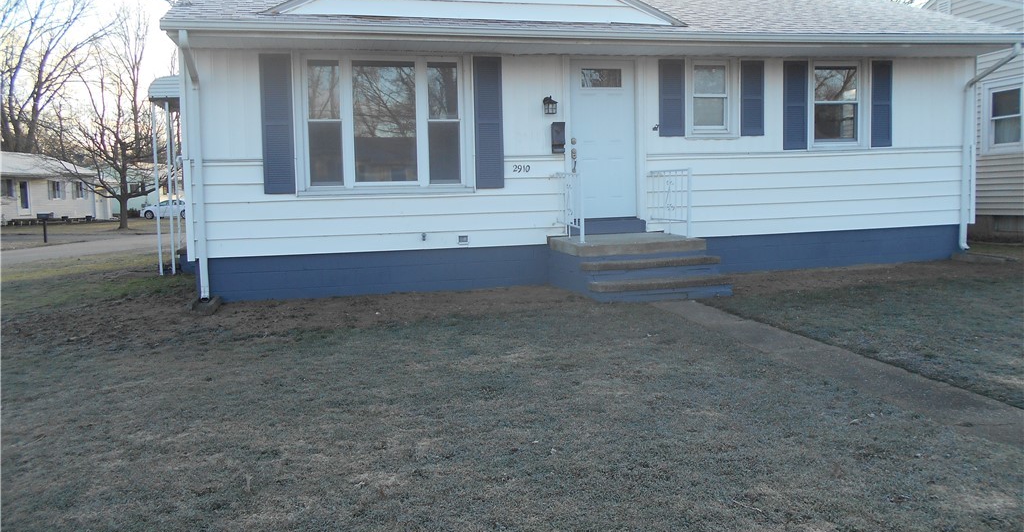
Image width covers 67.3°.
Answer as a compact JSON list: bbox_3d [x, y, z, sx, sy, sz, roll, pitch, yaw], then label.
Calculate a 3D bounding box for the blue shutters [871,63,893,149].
[{"bbox_3d":[5.153,-2.251,10.736,0.355,1.186,0.040,-3,5,-12],"label":"blue shutters"}]

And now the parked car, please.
[{"bbox_3d":[-25.678,-4.223,58.000,4.600,1.460,1.780,-4,5,-23],"label":"parked car"}]

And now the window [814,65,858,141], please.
[{"bbox_3d":[4.474,-2.229,10.635,0.716,1.103,0.080,-3,5,-12],"label":"window"}]

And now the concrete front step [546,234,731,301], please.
[{"bbox_3d":[1.453,-0.005,9.194,1.595,0.609,1.866,-3,5,-12],"label":"concrete front step"}]

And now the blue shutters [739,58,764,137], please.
[{"bbox_3d":[3.220,-2.240,10.327,0.355,0.997,0.040,-3,5,-12],"label":"blue shutters"}]

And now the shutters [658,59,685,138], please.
[{"bbox_3d":[2.097,-2.195,10.093,0.352,0.996,0.040,-3,5,-12],"label":"shutters"}]

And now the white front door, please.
[{"bbox_3d":[1.195,-1.638,10.023,0.880,2.050,0.050,-3,5,-12],"label":"white front door"}]

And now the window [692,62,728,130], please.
[{"bbox_3d":[2.634,-2.244,10.244,0.523,0.949,0.080,-3,5,-12],"label":"window"}]

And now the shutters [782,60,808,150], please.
[{"bbox_3d":[3.853,-2.172,10.467,0.375,1.195,0.040,-3,5,-12],"label":"shutters"}]

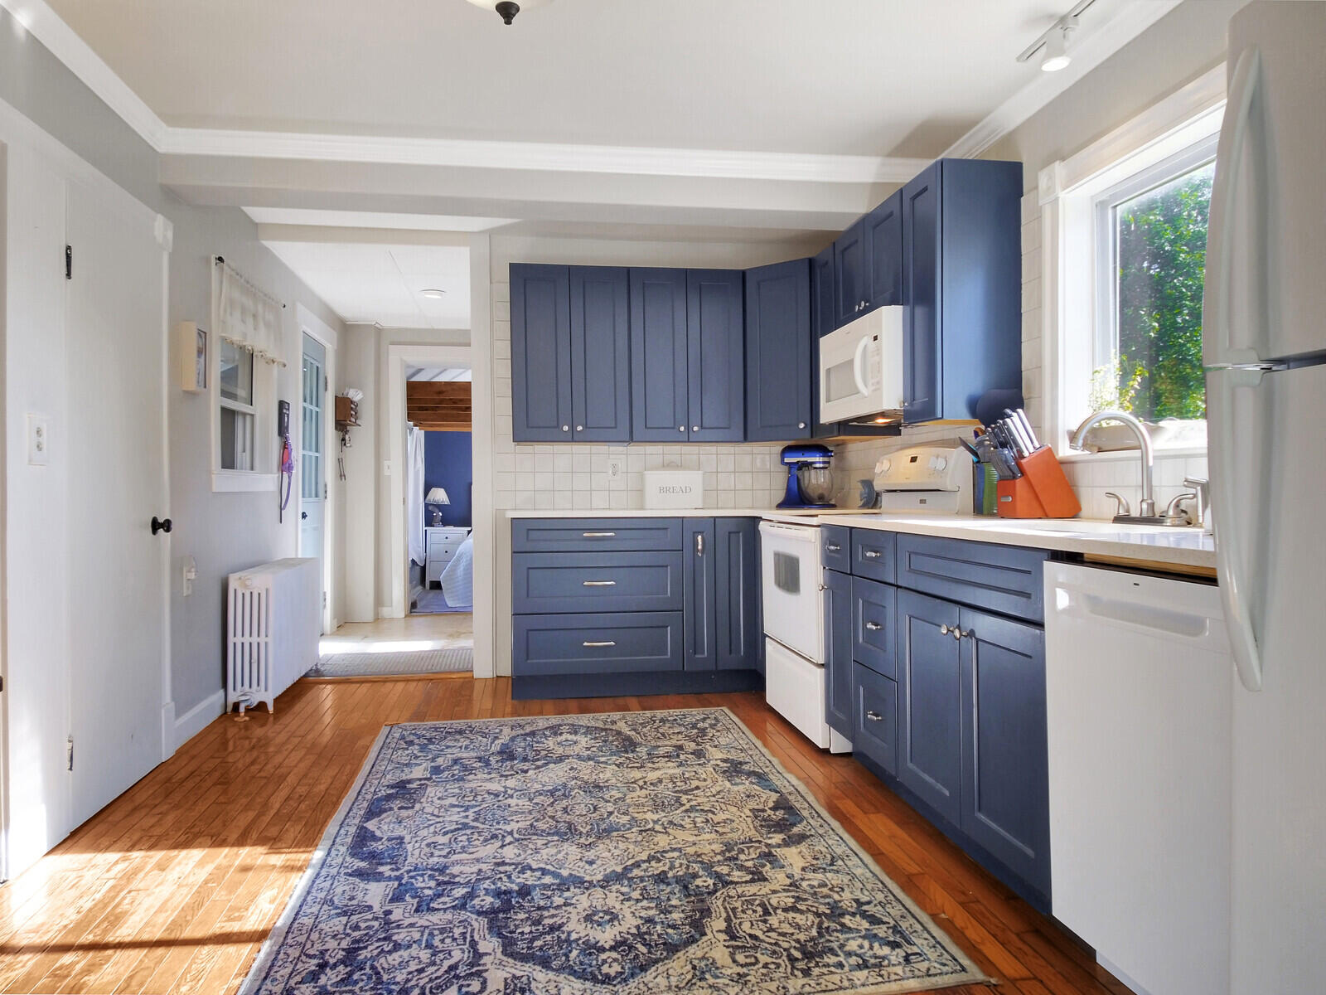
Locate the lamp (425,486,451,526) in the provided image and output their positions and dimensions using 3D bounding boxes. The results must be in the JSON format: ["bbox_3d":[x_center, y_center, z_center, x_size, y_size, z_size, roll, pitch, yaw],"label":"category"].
[{"bbox_3d":[-2.389,0.093,8.935,0.270,0.430,0.270,0,1,-9],"label":"lamp"}]

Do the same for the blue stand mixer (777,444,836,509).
[{"bbox_3d":[0.771,-0.113,4.530,0.345,0.345,0.225,-1,1,-5],"label":"blue stand mixer"}]

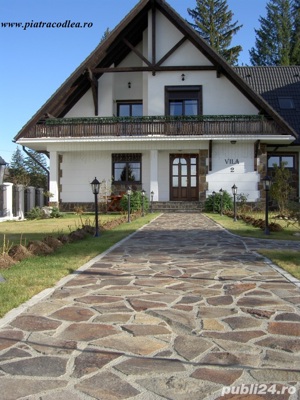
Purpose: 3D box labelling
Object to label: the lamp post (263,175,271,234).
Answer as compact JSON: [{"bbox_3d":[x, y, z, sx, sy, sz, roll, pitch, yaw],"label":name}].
[{"bbox_3d":[1.884,0.085,7.250,0.160,0.950,0.160,0,0,4],"label":"lamp post"}]

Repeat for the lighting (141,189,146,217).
[{"bbox_3d":[-0.228,0.137,16.300,0.165,0.970,0.165,0,0,4],"label":"lighting"}]

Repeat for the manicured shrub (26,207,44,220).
[{"bbox_3d":[-3.684,0.434,14.500,0.570,0.440,0.500,0,0,4],"label":"manicured shrub"}]

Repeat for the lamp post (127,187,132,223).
[{"bbox_3d":[-0.543,0.130,12.000,0.165,0.970,0.165,0,0,4],"label":"lamp post"}]

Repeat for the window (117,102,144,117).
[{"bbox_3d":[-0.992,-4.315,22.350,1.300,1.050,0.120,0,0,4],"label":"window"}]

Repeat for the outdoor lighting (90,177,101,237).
[{"bbox_3d":[-0.855,0.117,7.200,0.160,0.950,0.160,0,0,4],"label":"outdoor lighting"}]

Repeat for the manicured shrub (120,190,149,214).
[{"bbox_3d":[-0.636,0.076,19.100,1.220,0.920,1.100,0,0,4],"label":"manicured shrub"}]

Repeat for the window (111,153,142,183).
[{"bbox_3d":[-1.092,-1.484,21.500,1.370,1.400,0.130,0,0,4],"label":"window"}]

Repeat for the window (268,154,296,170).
[{"bbox_3d":[6.582,-1.877,22.560,1.330,0.720,0.120,0,0,4],"label":"window"}]

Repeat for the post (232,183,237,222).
[{"bbox_3d":[2.259,0.093,11.950,0.165,0.970,0.165,0,0,4],"label":"post"}]

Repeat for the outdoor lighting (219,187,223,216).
[{"bbox_3d":[2.469,0.086,15.500,0.160,0.945,0.160,0,0,4],"label":"outdoor lighting"}]

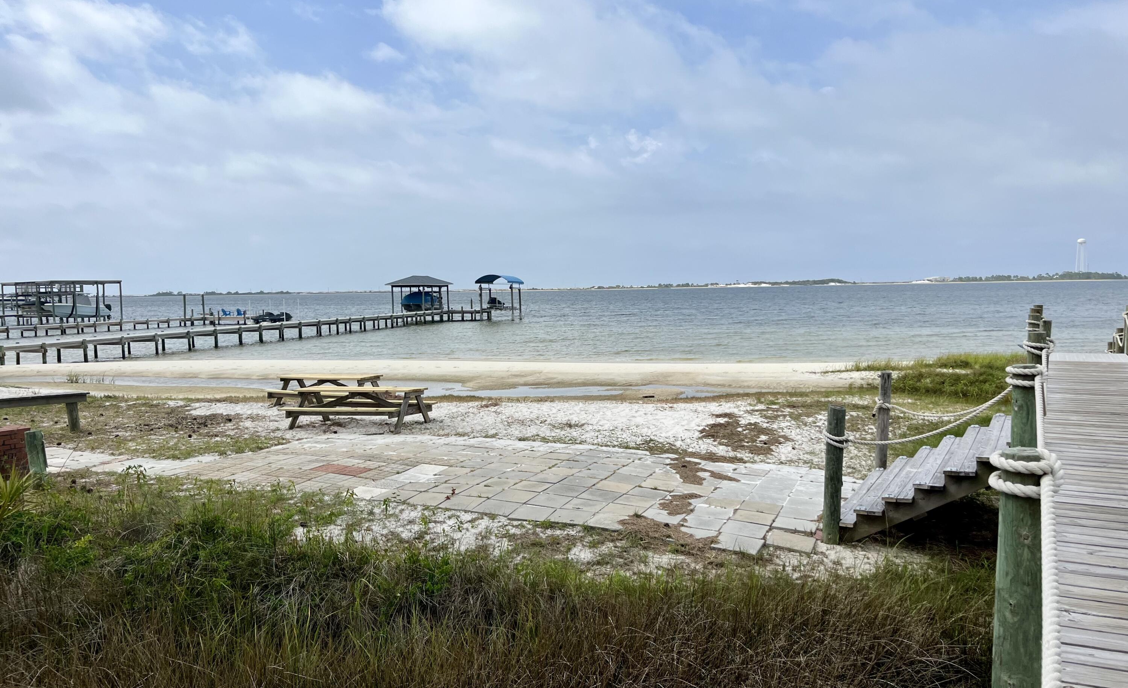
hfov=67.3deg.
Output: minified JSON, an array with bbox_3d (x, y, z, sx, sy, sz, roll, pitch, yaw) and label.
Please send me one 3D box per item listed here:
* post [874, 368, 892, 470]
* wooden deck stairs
[{"bbox_3d":[4.291,1.092,11.373,0.137,1.457,0.137,3,4,30],"label":"post"},{"bbox_3d":[4.306,1.379,9.591,1.958,1.115,2.882,1,4,30],"label":"wooden deck stairs"}]

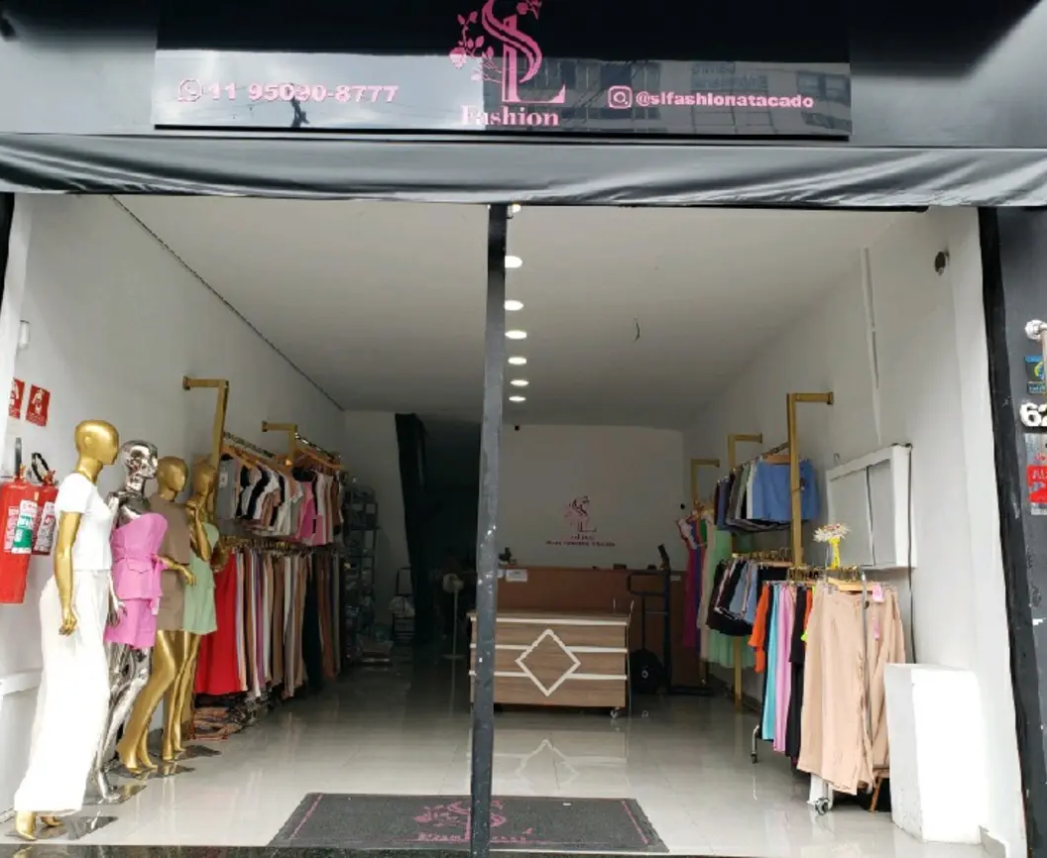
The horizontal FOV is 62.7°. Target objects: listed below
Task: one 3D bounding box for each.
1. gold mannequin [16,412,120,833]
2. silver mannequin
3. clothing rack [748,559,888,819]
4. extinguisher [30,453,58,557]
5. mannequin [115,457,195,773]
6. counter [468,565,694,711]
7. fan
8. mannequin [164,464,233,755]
[{"bbox_3d":[-1.983,0.839,3.829,0.350,1.776,0.430,0,-10,6],"label":"gold mannequin"},{"bbox_3d":[-1.994,0.941,4.400,0.370,1.765,0.460,-2,-10,15],"label":"silver mannequin"},{"bbox_3d":[1.709,1.391,4.839,0.530,1.170,1.240,1,-10,0],"label":"clothing rack"},{"bbox_3d":[-2.179,0.344,3.933,0.145,0.480,0.135,-2,-10,20],"label":"extinguisher"},{"bbox_3d":[-2.035,1.028,4.933,0.400,1.770,0.450,-4,-11,26],"label":"mannequin"},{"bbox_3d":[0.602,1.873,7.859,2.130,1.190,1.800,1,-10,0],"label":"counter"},{"bbox_3d":[-0.952,2.537,11.698,0.320,1.120,0.300,9,-12,-37],"label":"fan"},{"bbox_3d":[-1.986,1.082,5.309,0.400,1.793,0.450,-4,-11,28],"label":"mannequin"}]

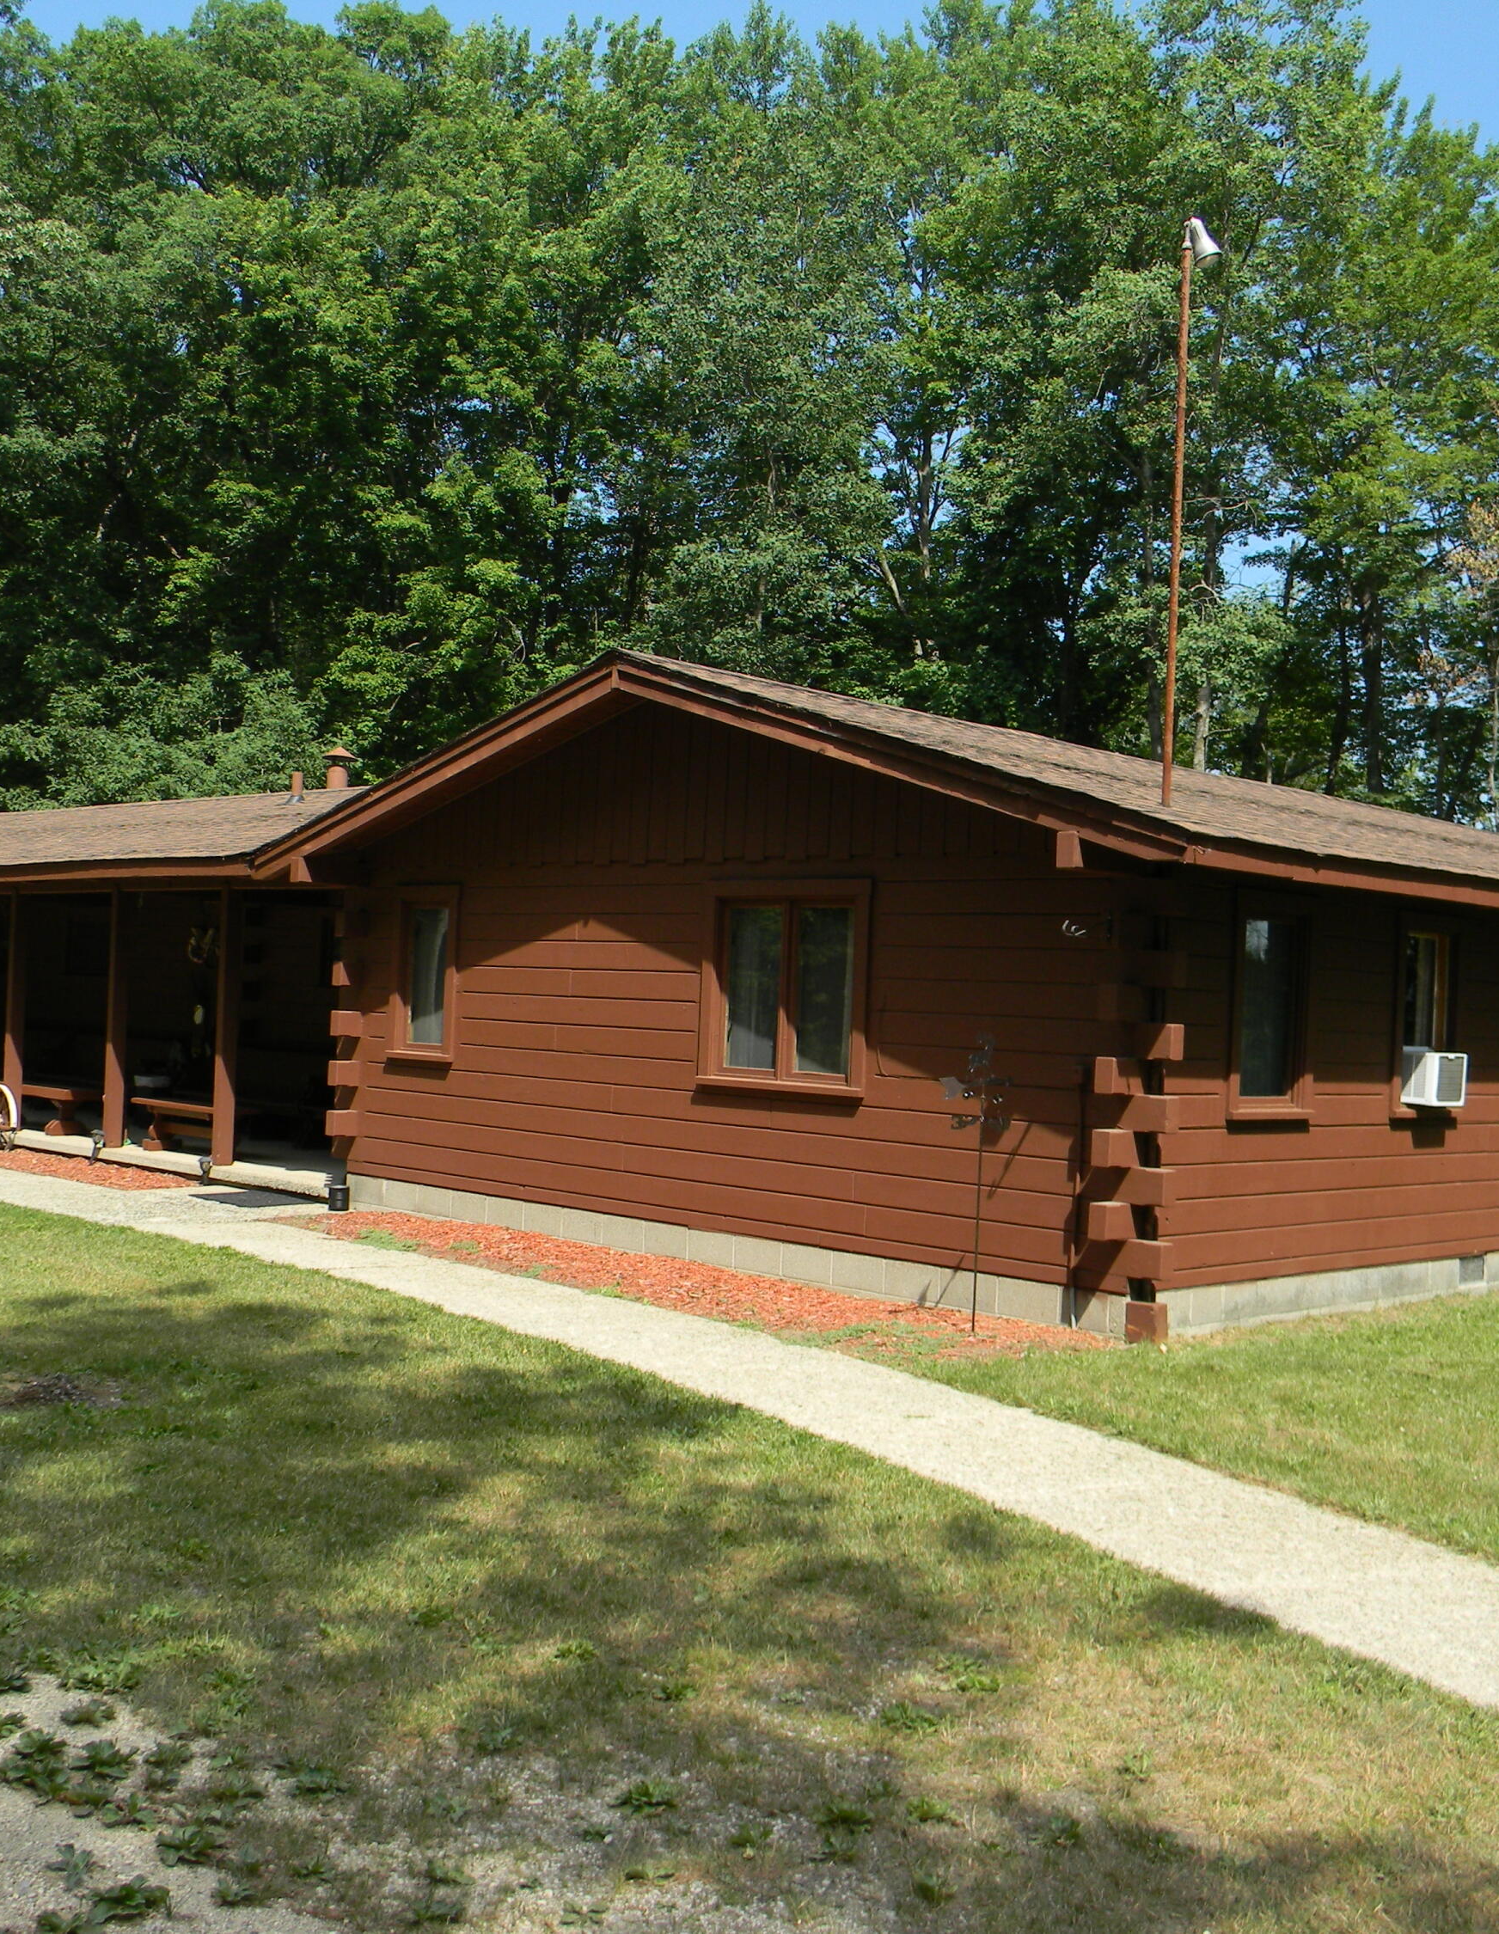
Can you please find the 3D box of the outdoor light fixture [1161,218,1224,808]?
[{"bbox_3d":[2.291,-2.342,10.734,0.210,3.050,0.140,2,-1,22],"label":"outdoor light fixture"}]

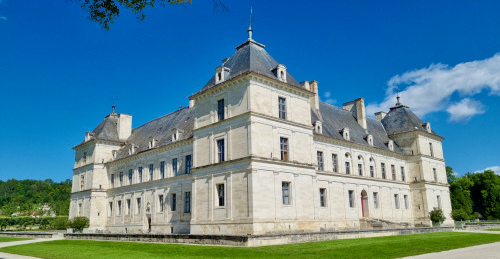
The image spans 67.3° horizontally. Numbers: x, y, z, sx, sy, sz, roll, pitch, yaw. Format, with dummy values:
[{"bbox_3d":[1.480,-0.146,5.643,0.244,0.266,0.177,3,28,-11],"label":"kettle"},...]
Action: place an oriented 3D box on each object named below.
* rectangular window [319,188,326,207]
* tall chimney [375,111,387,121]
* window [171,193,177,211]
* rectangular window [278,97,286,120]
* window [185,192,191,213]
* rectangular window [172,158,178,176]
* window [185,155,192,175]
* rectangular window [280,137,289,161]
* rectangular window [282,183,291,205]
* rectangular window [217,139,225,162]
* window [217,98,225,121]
[{"bbox_3d":[10.335,9.559,52.626,1.500,2.550,0.280,12,-19,-42],"label":"rectangular window"},{"bbox_3d":[27.606,-2.401,79.008,1.700,2.400,1.600,12,-19,-42],"label":"tall chimney"},{"bbox_3d":[-11.018,10.679,55.045,0.250,2.393,1.249,12,-19,-42],"label":"window"},{"bbox_3d":[4.023,-2.562,45.801,1.350,2.800,0.280,12,-19,-42],"label":"rectangular window"},{"bbox_3d":[-8.586,10.185,52.495,0.250,2.768,1.321,12,-19,-42],"label":"window"},{"bbox_3d":[-11.122,5.696,56.326,0.250,2.591,1.301,12,-19,-42],"label":"rectangular window"},{"bbox_3d":[-9.063,5.144,55.110,0.280,2.800,1.500,12,-19,-42],"label":"window"},{"bbox_3d":[3.955,2.340,44.184,1.332,2.778,0.250,12,-19,-42],"label":"rectangular window"},{"bbox_3d":[4.090,7.288,42.980,1.405,2.497,0.250,12,-19,-42],"label":"rectangular window"},{"bbox_3d":[-3.352,2.525,44.327,0.250,2.674,1.280,12,-19,-42],"label":"rectangular window"},{"bbox_3d":[-3.423,-2.340,45.542,0.250,2.633,1.259,12,-19,-42],"label":"window"}]

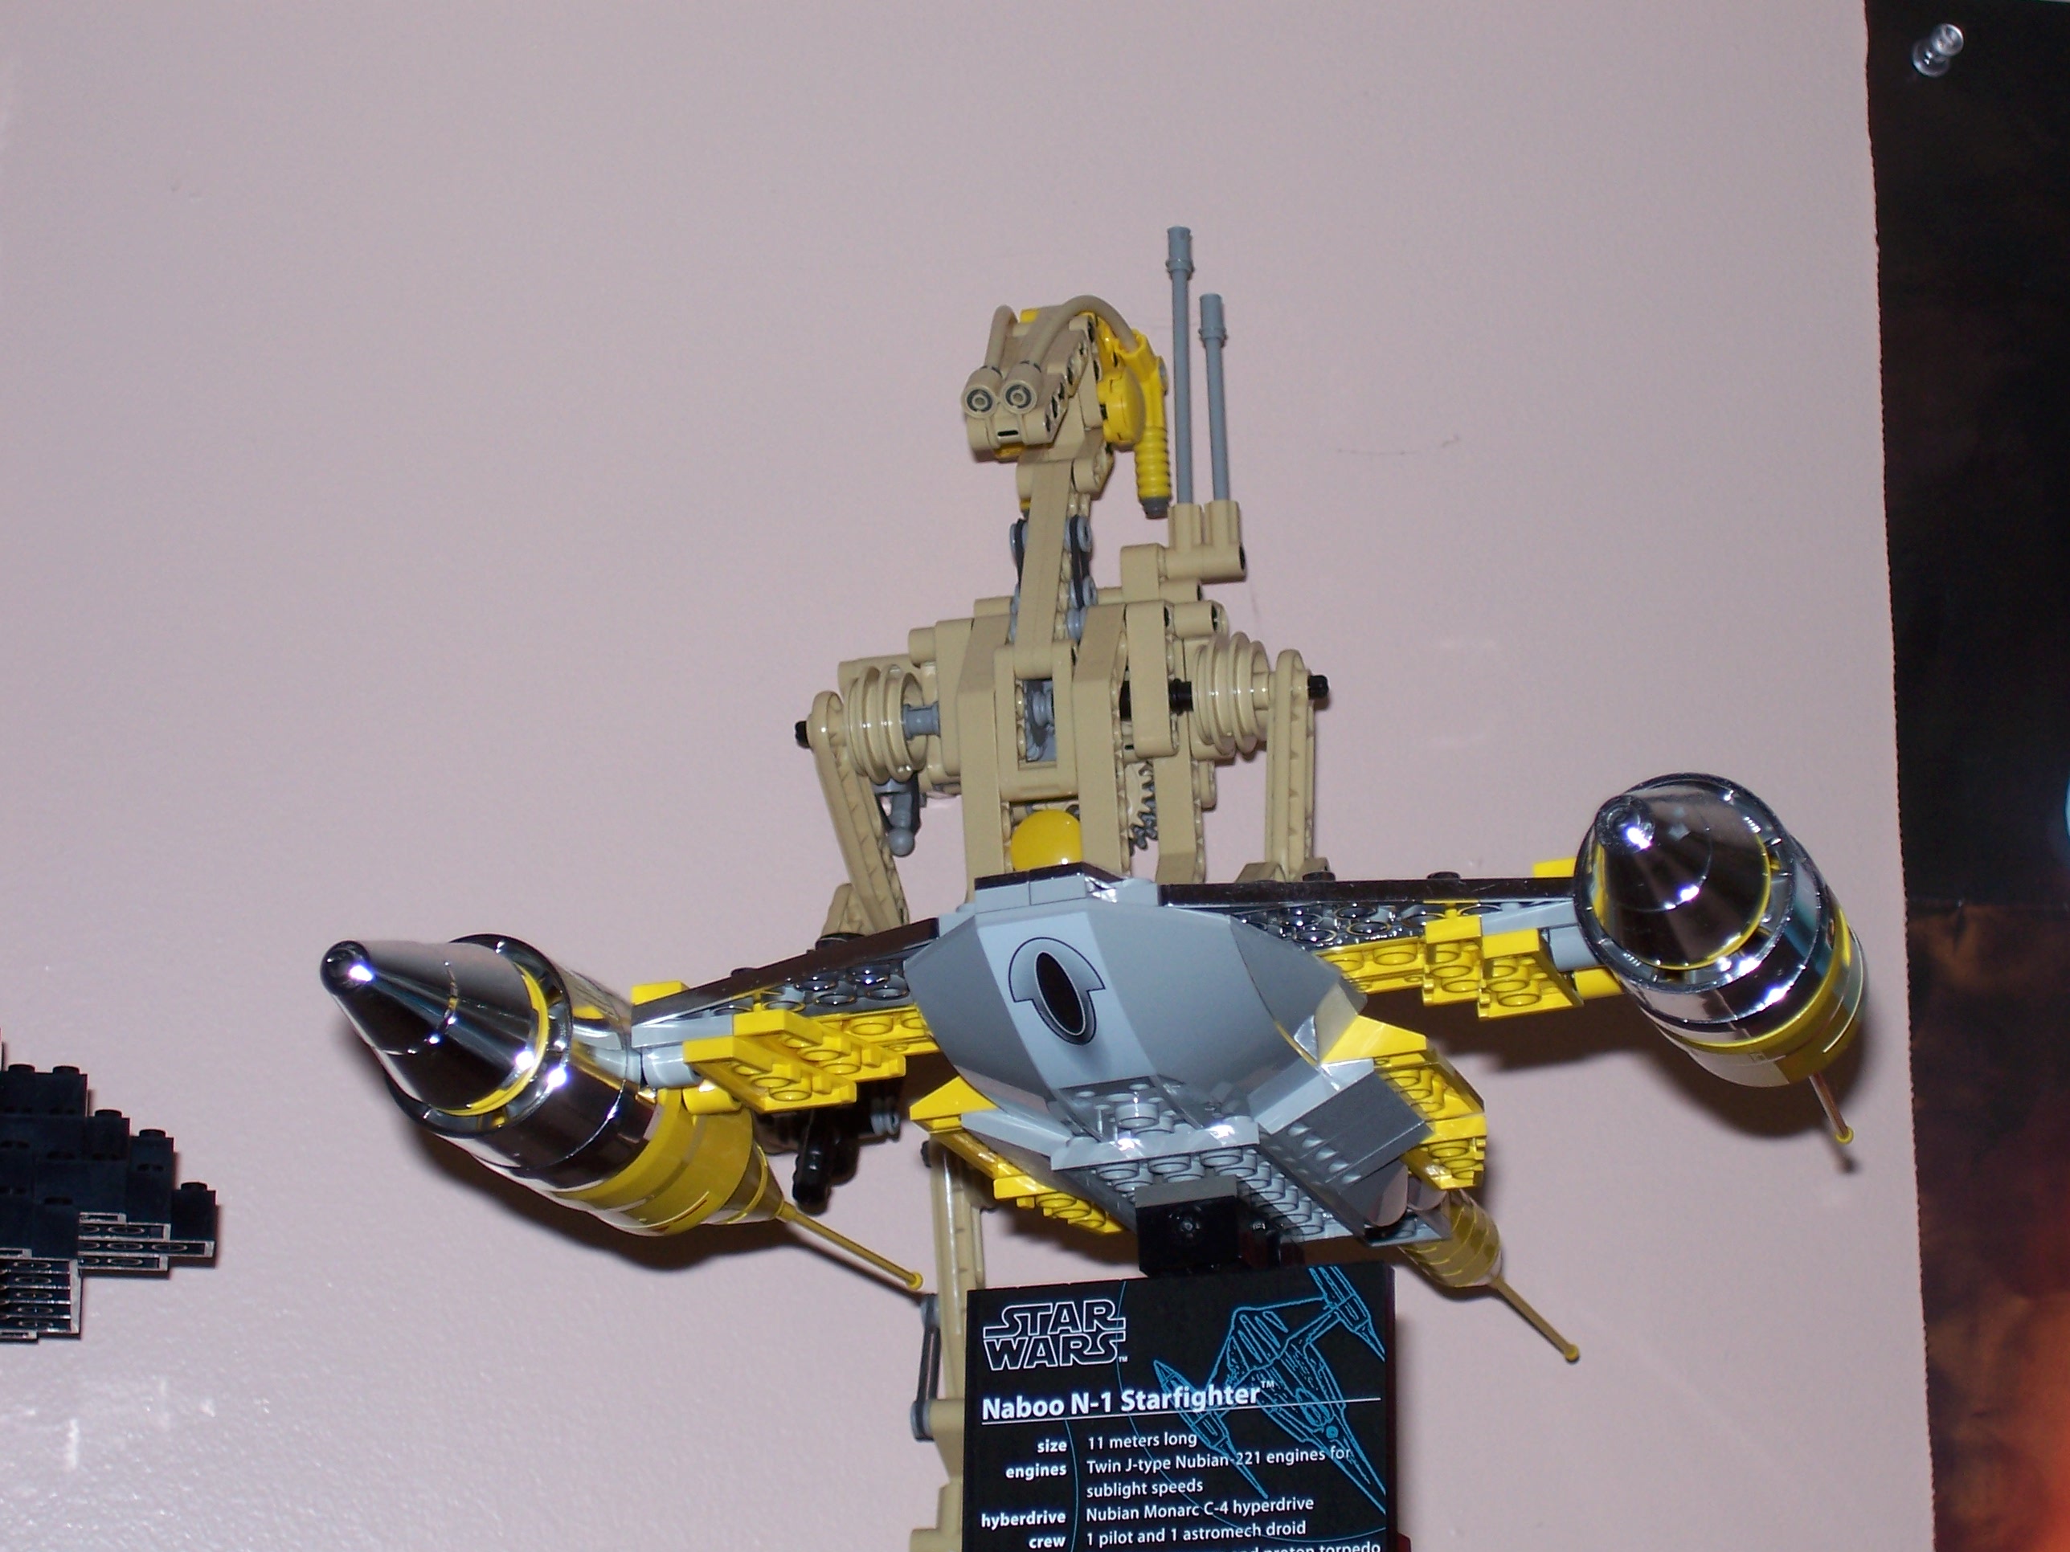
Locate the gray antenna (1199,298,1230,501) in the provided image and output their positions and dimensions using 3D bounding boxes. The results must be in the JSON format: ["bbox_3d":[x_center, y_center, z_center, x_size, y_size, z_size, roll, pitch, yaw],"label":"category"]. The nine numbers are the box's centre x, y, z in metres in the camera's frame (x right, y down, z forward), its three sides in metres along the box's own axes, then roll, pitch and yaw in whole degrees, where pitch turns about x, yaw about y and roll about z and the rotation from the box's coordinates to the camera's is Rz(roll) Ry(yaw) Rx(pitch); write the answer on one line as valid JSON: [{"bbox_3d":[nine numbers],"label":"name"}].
[{"bbox_3d":[0.038,-0.079,1.032,0.006,0.049,0.006,-7,-19,14],"label":"gray antenna"}]

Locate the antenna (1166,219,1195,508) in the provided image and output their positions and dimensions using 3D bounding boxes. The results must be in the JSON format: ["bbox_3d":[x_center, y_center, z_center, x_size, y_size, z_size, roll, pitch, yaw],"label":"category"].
[{"bbox_3d":[0.031,-0.086,1.037,0.006,0.066,0.006,0,-19,0],"label":"antenna"}]

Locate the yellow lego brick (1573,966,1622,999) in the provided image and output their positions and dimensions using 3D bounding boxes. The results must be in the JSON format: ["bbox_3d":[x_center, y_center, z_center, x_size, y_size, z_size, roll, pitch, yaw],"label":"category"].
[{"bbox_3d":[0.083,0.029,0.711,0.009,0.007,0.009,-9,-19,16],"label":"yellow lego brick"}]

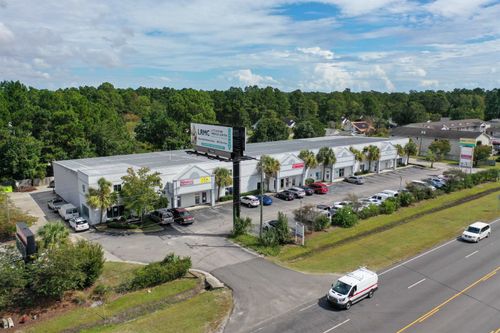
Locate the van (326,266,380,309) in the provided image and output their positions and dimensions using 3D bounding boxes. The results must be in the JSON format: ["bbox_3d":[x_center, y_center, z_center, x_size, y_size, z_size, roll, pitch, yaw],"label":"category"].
[{"bbox_3d":[9.438,11.150,35.933,5.450,2.250,2.030,-7,12,-37],"label":"van"}]

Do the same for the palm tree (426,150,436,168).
[{"bbox_3d":[47.847,-2.017,102.031,2.600,4.800,2.600,0,10,0],"label":"palm tree"}]

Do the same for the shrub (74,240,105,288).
[{"bbox_3d":[-16.323,9.788,39.121,3.300,4.500,3.500,0,10,0],"label":"shrub"}]

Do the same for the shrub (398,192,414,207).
[{"bbox_3d":[27.314,5.700,67.773,2.660,2.200,2.390,-8,13,-37],"label":"shrub"}]

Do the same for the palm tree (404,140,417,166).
[{"bbox_3d":[44.366,-4.304,107.242,3.500,7.400,3.500,0,10,0],"label":"palm tree"}]

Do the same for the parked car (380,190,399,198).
[{"bbox_3d":[25.102,5.559,69.879,1.900,1.700,4.700,-8,13,-37],"label":"parked car"}]

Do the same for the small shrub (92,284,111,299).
[{"bbox_3d":[-14.136,11.825,36.984,1.540,1.030,1.380,-8,13,-37],"label":"small shrub"}]

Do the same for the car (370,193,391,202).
[{"bbox_3d":[23.144,5.836,68.649,1.930,1.800,4.900,-7,12,-37],"label":"car"}]

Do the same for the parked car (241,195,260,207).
[{"bbox_3d":[-0.435,5.887,67.898,1.830,1.580,4.500,-8,13,-37],"label":"parked car"}]

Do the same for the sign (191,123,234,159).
[{"bbox_3d":[-5.310,-3.861,54.397,0.700,4.000,11.000,-7,12,-36],"label":"sign"}]

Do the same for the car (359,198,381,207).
[{"bbox_3d":[20.286,6.350,66.049,1.850,1.500,4.600,-8,13,-37],"label":"car"}]

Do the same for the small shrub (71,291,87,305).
[{"bbox_3d":[-15.743,11.984,35.640,1.350,0.850,1.250,-5,11,-25],"label":"small shrub"}]

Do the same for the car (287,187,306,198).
[{"bbox_3d":[8.435,4.730,74.218,1.850,1.650,4.600,-8,13,-37],"label":"car"}]

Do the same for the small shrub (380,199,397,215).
[{"bbox_3d":[22.298,6.428,63.177,2.400,2.200,2.300,-8,13,-37],"label":"small shrub"}]

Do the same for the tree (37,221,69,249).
[{"bbox_3d":[-22.990,8.681,44.828,3.700,4.600,3.700,0,10,0],"label":"tree"}]

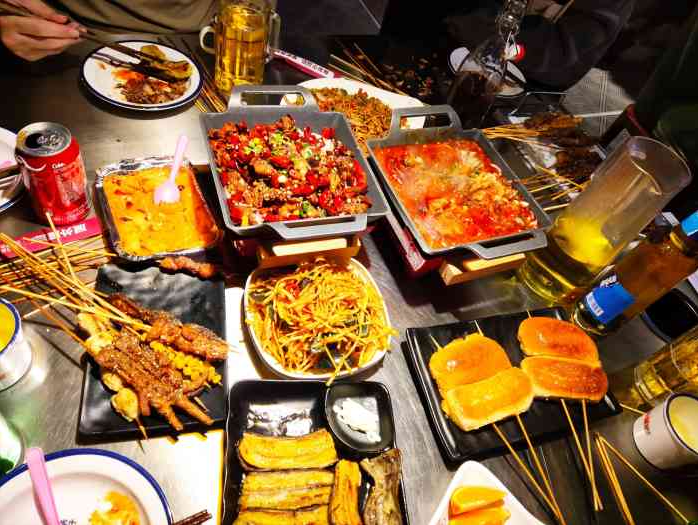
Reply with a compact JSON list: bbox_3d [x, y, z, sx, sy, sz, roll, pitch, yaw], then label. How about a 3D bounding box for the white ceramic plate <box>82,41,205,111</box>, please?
[{"bbox_3d":[-0.333,-0.302,0.827,0.183,0.021,0.183,9,52,-12],"label":"white ceramic plate"}]

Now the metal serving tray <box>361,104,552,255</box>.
[{"bbox_3d":[0.151,-0.108,0.731,0.208,0.062,0.272,-12,59,-25],"label":"metal serving tray"}]

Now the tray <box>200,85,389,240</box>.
[{"bbox_3d":[-0.073,-0.123,0.671,0.208,0.062,0.272,-8,58,-23],"label":"tray"}]

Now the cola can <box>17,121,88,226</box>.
[{"bbox_3d":[-0.356,-0.106,0.612,0.066,0.117,0.066,-1,55,-18],"label":"cola can"}]

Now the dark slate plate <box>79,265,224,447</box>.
[{"bbox_3d":[-0.212,0.097,0.569,0.147,0.021,0.198,1,54,-17],"label":"dark slate plate"}]

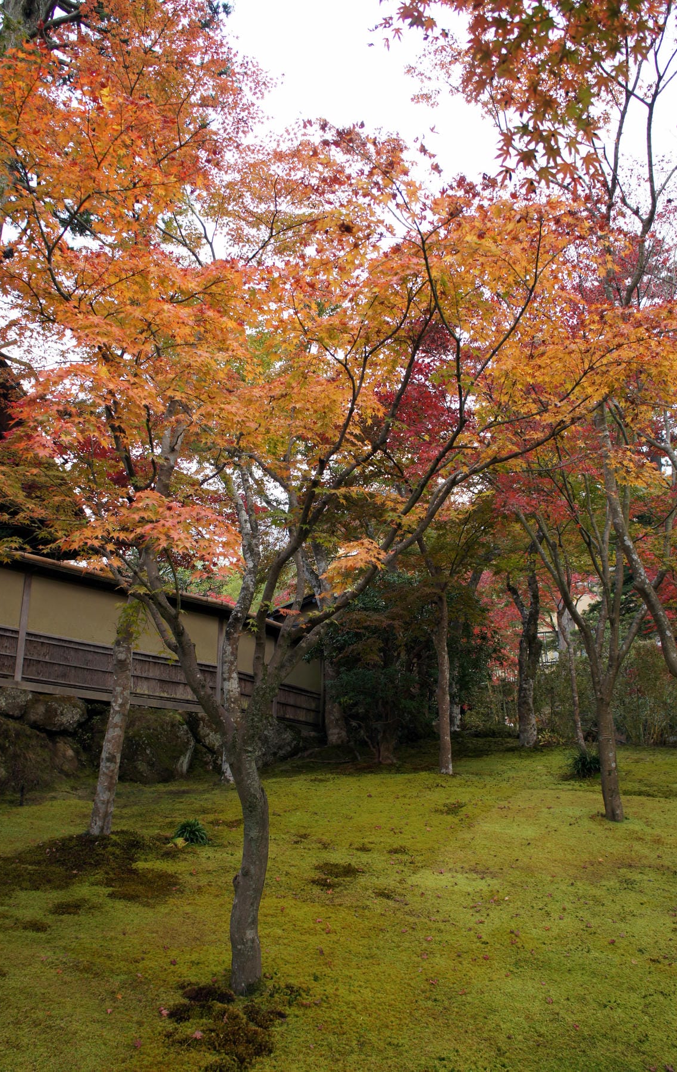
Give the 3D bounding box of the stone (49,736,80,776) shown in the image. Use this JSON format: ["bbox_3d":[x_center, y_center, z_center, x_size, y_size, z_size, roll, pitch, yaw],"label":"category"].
[{"bbox_3d":[-3.578,2.872,10.500,0.405,0.492,0.400,5,-15,-18],"label":"stone"}]

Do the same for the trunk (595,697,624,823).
[{"bbox_3d":[2.843,2.322,8.436,0.230,1.288,0.220,-5,-15,17],"label":"trunk"}]

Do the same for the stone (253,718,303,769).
[{"bbox_3d":[-0.968,3.325,12.901,0.793,0.758,0.750,1,-15,-4],"label":"stone"}]

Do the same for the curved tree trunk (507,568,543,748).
[{"bbox_3d":[3.513,2.257,15.201,0.640,3.403,0.500,-3,-15,13],"label":"curved tree trunk"}]

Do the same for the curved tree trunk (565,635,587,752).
[{"bbox_3d":[4.171,2.757,14.125,0.270,2.027,0.200,-4,-15,16],"label":"curved tree trunk"}]

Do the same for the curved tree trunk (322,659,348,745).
[{"bbox_3d":[-0.064,3.164,15.345,0.496,1.600,0.420,0,-15,0],"label":"curved tree trunk"}]

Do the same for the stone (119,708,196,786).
[{"bbox_3d":[-2.567,2.945,11.302,1.095,1.017,0.900,3,-15,-12],"label":"stone"}]

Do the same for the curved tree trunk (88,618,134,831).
[{"bbox_3d":[-2.277,1.874,8.057,0.330,2.142,0.260,4,-15,-15],"label":"curved tree trunk"}]

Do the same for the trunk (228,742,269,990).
[{"bbox_3d":[-0.497,1.809,4.422,0.225,1.276,0.190,2,-15,-6],"label":"trunk"}]

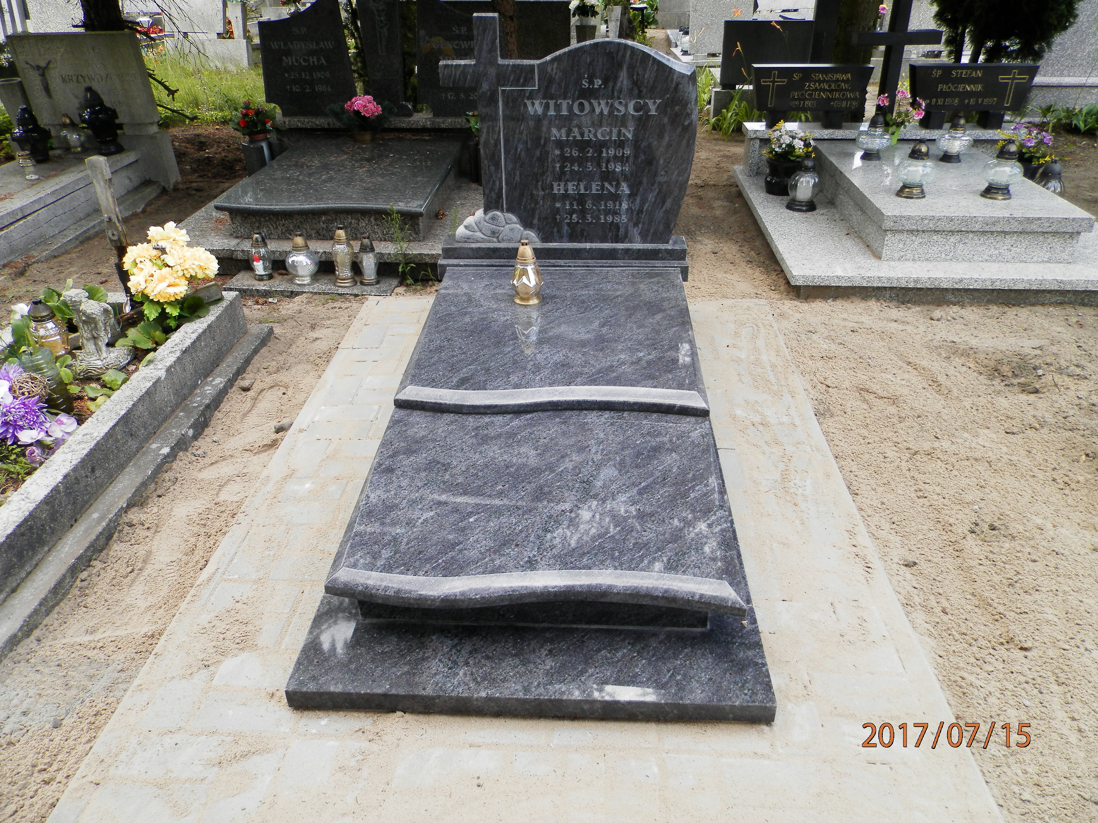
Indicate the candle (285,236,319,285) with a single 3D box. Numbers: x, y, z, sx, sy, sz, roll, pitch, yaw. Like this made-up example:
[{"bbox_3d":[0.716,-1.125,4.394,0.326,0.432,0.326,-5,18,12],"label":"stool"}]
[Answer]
[{"bbox_3d":[-1.054,-0.648,3.360,0.142,0.215,0.142,1,31,3],"label":"candle"}]

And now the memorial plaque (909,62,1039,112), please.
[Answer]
[{"bbox_3d":[2.248,-1.734,4.240,0.636,0.223,0.095,1,31,3],"label":"memorial plaque"}]

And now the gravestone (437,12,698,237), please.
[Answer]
[{"bbox_3d":[0.072,-1.000,2.864,0.886,0.790,0.085,1,32,3],"label":"gravestone"}]

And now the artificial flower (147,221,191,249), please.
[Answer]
[{"bbox_3d":[-1.247,-0.578,2.600,0.143,0.095,0.130,-15,34,-22],"label":"artificial flower"}]

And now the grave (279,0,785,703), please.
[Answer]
[{"bbox_3d":[-0.001,-0.377,2.113,0.950,1.076,1.966,1,31,3],"label":"grave"}]

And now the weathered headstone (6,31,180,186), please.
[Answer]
[{"bbox_3d":[-2.527,-1.696,4.501,0.730,0.830,0.150,1,32,3],"label":"weathered headstone"}]

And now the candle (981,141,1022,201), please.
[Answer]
[{"bbox_3d":[1.944,-1.039,3.397,0.162,0.232,0.162,1,32,3],"label":"candle"}]

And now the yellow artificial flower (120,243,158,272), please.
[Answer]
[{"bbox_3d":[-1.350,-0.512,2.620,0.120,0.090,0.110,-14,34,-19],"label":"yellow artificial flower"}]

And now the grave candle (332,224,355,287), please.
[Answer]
[{"bbox_3d":[-0.864,-0.654,3.329,0.083,0.256,0.083,1,32,3],"label":"grave candle"}]

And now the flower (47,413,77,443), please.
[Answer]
[{"bbox_3d":[-1.282,0.042,2.088,0.080,0.075,0.060,-22,37,-30],"label":"flower"}]

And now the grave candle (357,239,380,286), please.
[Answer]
[{"bbox_3d":[-0.766,-0.638,3.349,0.094,0.201,0.094,1,31,3],"label":"grave candle"}]

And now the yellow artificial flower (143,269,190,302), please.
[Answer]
[{"bbox_3d":[-1.278,-0.423,2.651,0.155,0.105,0.140,-16,34,-23],"label":"yellow artificial flower"}]

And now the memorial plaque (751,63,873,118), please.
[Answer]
[{"bbox_3d":[1.402,-1.746,4.280,0.627,0.220,0.095,1,31,3],"label":"memorial plaque"}]

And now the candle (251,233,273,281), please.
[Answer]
[{"bbox_3d":[-1.242,-0.672,3.415,0.085,0.208,0.085,1,32,3],"label":"candle"}]

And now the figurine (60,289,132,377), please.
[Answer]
[{"bbox_3d":[-1.461,-0.274,2.563,0.190,0.245,0.150,-12,33,-17],"label":"figurine"}]

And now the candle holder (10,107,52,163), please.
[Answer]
[{"bbox_3d":[-2.808,-1.507,4.309,0.200,0.292,0.190,1,32,3],"label":"candle holder"}]

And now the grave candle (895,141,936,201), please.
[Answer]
[{"bbox_3d":[1.589,-1.054,3.430,0.164,0.235,0.164,1,32,3],"label":"grave candle"}]

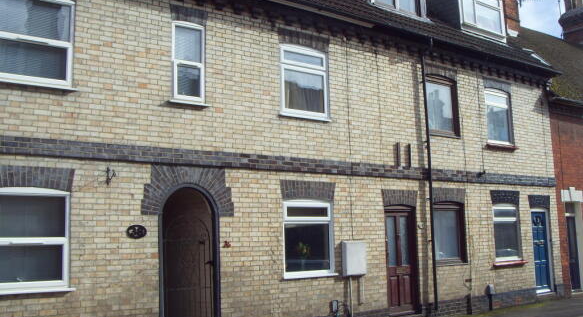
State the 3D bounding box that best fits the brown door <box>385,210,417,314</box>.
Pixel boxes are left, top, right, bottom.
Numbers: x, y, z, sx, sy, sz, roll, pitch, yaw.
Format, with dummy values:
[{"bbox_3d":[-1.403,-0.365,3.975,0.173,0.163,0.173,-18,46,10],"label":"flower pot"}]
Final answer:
[{"bbox_3d":[2.061,1.944,12.538,0.820,1.970,0.090,4,-9,-38],"label":"brown door"}]

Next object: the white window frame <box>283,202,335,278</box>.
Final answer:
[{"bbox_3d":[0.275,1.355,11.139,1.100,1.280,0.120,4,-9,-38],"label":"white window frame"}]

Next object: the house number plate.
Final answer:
[{"bbox_3d":[-2.153,1.022,9.146,0.295,0.195,0.020,4,-9,-38],"label":"house number plate"}]

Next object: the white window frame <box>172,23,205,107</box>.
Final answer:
[{"bbox_3d":[-1.581,-1.461,10.062,0.555,1.250,0.100,4,-9,-38],"label":"white window frame"}]

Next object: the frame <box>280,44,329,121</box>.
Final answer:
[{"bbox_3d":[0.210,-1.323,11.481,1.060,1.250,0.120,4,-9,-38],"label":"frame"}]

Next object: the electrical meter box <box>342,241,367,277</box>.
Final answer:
[{"bbox_3d":[1.123,1.773,11.577,0.450,0.570,0.160,4,-9,-38],"label":"electrical meter box"}]

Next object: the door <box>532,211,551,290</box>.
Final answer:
[{"bbox_3d":[5.915,2.176,15.587,0.700,1.870,0.080,4,-9,-38],"label":"door"}]

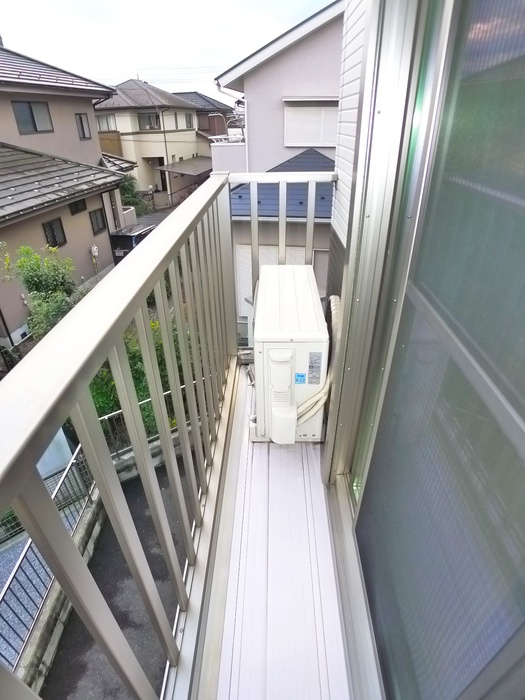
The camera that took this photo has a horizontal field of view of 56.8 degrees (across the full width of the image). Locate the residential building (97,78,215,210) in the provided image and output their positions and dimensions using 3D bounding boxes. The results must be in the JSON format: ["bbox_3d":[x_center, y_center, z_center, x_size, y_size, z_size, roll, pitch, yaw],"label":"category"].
[{"bbox_3d":[-8.368,-13.542,31.000,7.300,7.100,8.600,3,27,6],"label":"residential building"}]

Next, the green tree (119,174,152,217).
[{"bbox_3d":[-6.673,-8.055,25.300,1.800,2.100,1.700,3,27,6],"label":"green tree"}]

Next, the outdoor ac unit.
[{"bbox_3d":[0.125,-0.035,2.380,0.295,0.520,0.860,0,27,1],"label":"outdoor ac unit"}]

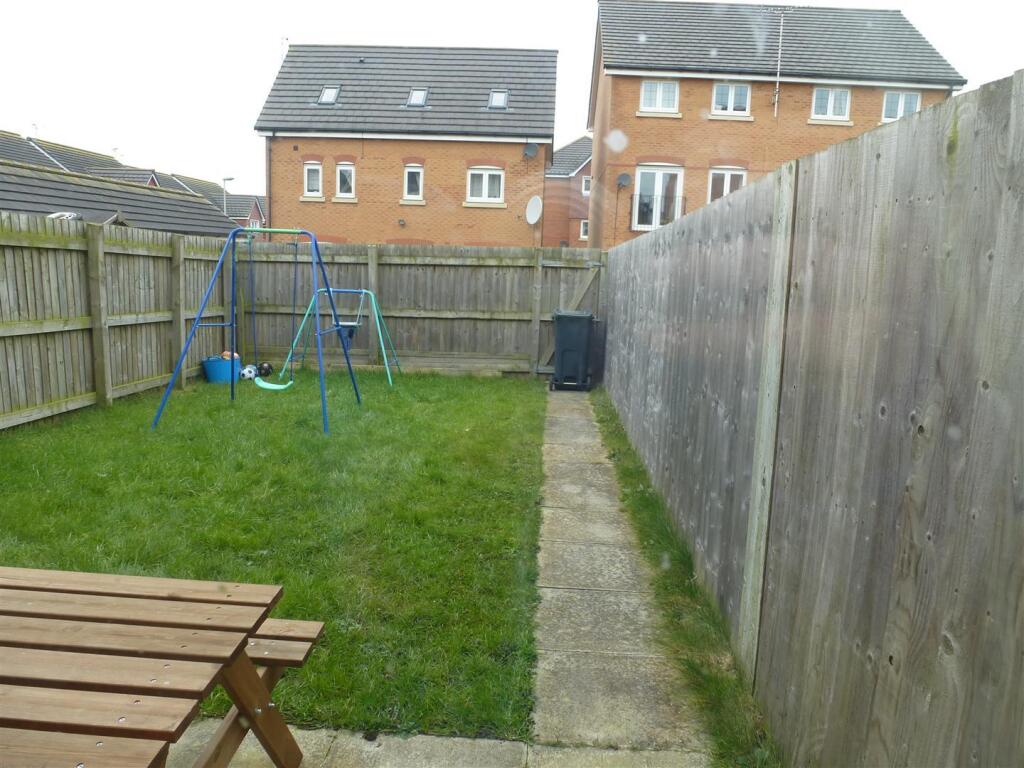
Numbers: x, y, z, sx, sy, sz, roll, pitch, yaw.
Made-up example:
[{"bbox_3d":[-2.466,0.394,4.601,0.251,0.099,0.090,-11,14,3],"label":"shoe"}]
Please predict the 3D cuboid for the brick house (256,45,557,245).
[{"bbox_3d":[-3.404,-7.462,26.245,9.750,9.430,6.340,2,9,3],"label":"brick house"}]

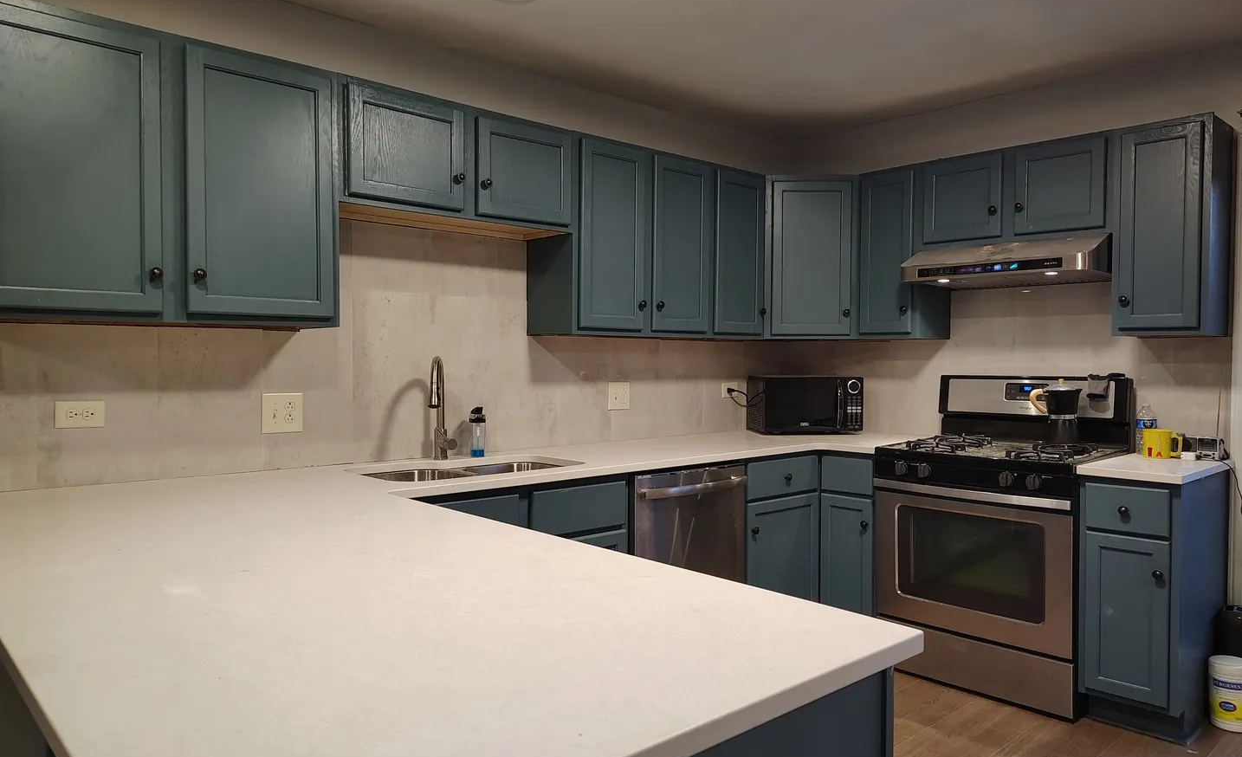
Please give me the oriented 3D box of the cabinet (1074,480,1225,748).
[{"bbox_3d":[1.911,0.770,3.090,0.617,0.869,0.308,-1,2,-43],"label":"cabinet"}]

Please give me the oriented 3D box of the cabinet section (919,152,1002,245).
[{"bbox_3d":[1.549,-0.741,3.713,0.320,0.350,0.350,-1,2,-43],"label":"cabinet section"}]

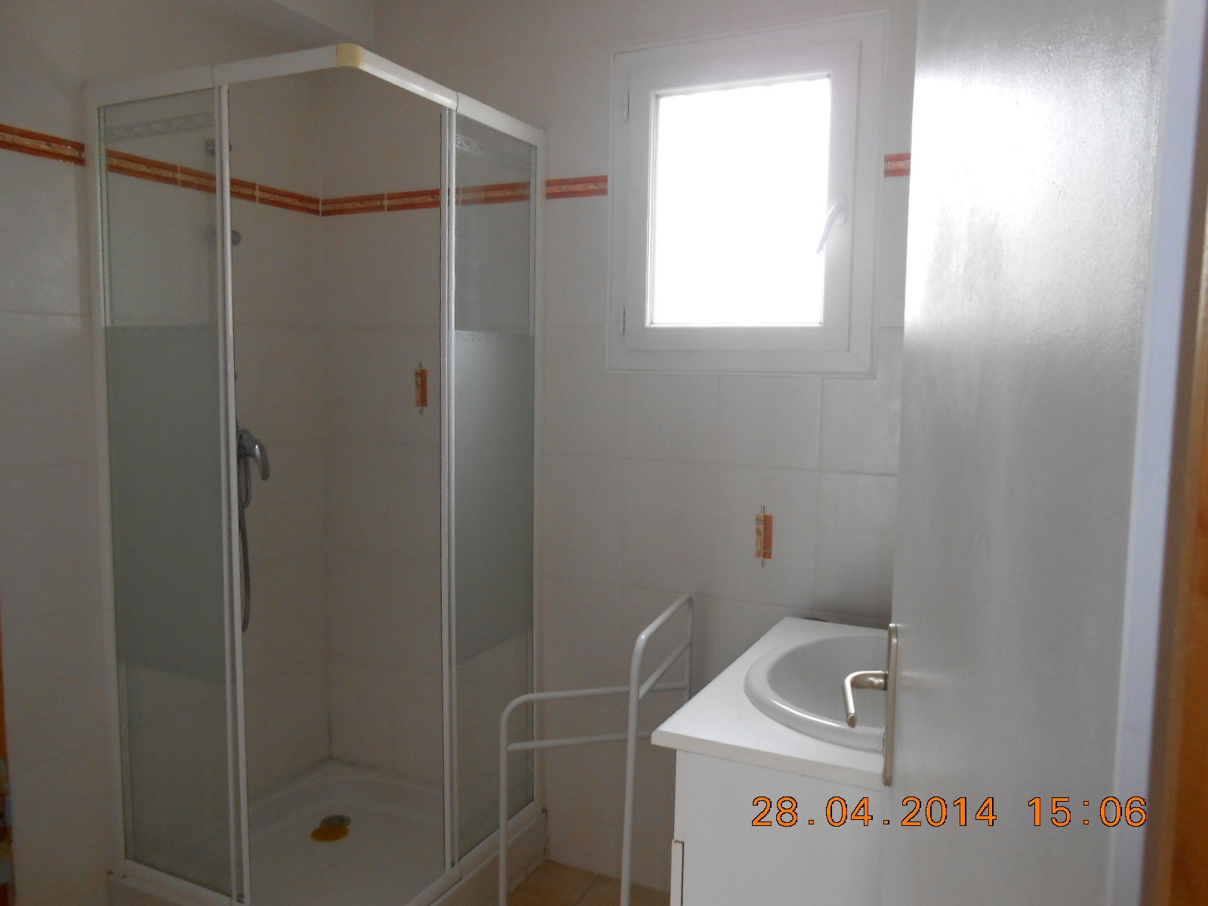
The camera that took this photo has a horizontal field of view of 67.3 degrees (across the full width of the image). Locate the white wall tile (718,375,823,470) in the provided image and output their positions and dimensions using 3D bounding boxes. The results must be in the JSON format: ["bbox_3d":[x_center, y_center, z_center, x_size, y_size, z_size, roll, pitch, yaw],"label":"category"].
[{"bbox_3d":[0.395,-0.073,2.171,0.250,0.216,0.010,4,6,25],"label":"white wall tile"}]

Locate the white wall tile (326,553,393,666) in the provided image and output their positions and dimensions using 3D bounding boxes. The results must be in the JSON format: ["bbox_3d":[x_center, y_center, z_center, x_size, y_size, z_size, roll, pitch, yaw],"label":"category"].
[{"bbox_3d":[-0.746,0.463,2.771,0.243,0.332,0.010,4,6,25],"label":"white wall tile"}]

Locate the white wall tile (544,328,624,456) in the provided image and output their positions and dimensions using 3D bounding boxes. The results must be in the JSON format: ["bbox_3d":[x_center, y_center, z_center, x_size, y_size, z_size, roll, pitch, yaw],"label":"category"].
[{"bbox_3d":[-0.059,-0.159,2.384,0.251,0.331,0.010,4,6,25],"label":"white wall tile"}]

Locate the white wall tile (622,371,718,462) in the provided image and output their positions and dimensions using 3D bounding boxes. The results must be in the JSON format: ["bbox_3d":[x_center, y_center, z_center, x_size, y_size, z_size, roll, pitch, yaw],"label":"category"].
[{"bbox_3d":[0.169,-0.090,2.281,0.251,0.219,0.010,4,6,25],"label":"white wall tile"}]

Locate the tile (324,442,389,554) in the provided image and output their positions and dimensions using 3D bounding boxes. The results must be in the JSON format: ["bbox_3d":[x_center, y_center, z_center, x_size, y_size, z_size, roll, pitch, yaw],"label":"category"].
[{"bbox_3d":[-0.742,0.131,2.738,0.243,0.332,0.010,4,6,25],"label":"tile"}]

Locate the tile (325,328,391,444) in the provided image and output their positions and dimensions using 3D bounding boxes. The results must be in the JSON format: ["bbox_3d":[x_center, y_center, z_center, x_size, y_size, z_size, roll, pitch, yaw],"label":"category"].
[{"bbox_3d":[-0.737,-0.201,2.705,0.243,0.332,0.010,4,6,25],"label":"tile"}]

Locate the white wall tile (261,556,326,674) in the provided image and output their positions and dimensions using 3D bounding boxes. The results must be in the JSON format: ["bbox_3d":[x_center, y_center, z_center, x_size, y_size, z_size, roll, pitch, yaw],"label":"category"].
[{"bbox_3d":[-0.917,0.466,2.711,0.010,0.332,0.243,4,6,25],"label":"white wall tile"}]

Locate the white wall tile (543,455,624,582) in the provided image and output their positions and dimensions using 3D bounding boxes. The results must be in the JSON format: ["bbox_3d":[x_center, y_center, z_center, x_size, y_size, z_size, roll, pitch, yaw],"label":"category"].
[{"bbox_3d":[-0.063,0.173,2.415,0.250,0.332,0.010,4,6,25],"label":"white wall tile"}]

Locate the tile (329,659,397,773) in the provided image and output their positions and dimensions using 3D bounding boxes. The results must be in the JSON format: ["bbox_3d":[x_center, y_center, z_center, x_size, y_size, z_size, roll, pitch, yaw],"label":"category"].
[{"bbox_3d":[-0.748,0.803,2.804,0.248,0.331,0.010,4,6,25],"label":"tile"}]

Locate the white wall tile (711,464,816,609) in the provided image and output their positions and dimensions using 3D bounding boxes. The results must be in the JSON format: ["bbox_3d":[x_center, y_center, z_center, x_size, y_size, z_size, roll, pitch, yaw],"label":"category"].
[{"bbox_3d":[0.392,0.200,2.201,0.251,0.331,0.010,4,6,25],"label":"white wall tile"}]

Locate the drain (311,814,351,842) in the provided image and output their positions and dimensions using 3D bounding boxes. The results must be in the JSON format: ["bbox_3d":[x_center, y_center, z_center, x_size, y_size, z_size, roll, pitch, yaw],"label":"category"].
[{"bbox_3d":[-0.768,1.053,2.558,0.120,0.020,0.140,-1,6,-17],"label":"drain"}]

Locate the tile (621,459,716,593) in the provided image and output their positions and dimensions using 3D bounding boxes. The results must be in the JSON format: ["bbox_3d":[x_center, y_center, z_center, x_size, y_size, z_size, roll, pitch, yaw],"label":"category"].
[{"bbox_3d":[0.164,0.186,2.309,0.251,0.331,0.010,4,6,25],"label":"tile"}]

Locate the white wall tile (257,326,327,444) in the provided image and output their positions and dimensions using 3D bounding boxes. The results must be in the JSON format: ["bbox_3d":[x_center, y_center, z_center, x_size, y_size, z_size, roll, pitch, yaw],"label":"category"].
[{"bbox_3d":[-0.905,-0.199,2.643,0.010,0.331,0.245,4,6,25],"label":"white wall tile"}]

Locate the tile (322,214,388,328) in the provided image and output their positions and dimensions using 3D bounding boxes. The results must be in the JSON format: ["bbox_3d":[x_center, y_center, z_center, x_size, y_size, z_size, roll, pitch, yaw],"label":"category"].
[{"bbox_3d":[-0.732,-0.532,2.672,0.243,0.332,0.010,4,6,25],"label":"tile"}]

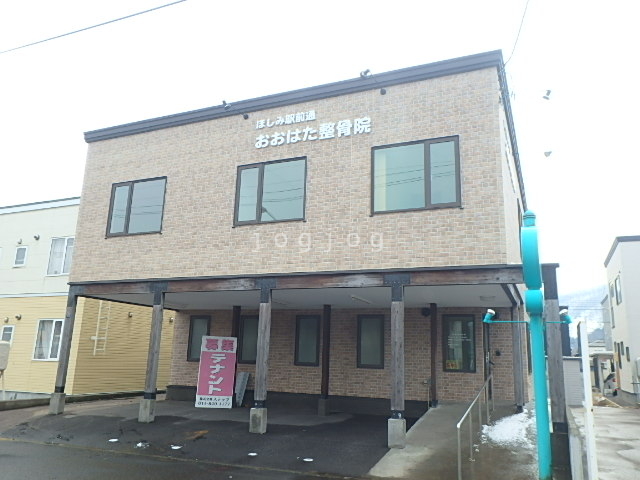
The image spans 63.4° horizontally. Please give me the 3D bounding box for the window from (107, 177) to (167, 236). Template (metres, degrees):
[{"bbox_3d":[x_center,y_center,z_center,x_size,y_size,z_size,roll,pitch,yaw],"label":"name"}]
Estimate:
[{"bbox_3d":[-4.401,-0.774,12.471,1.696,1.401,0.120,-4,-14,23],"label":"window"}]

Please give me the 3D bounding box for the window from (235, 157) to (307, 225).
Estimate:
[{"bbox_3d":[-1.047,-0.999,11.046,1.696,1.401,0.120,-4,-14,23],"label":"window"}]

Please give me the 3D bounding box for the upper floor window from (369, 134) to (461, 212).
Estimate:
[{"bbox_3d":[1.803,-1.190,9.836,1.687,1.401,0.120,-4,-14,23],"label":"upper floor window"}]

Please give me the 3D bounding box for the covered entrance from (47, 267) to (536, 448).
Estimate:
[{"bbox_3d":[-0.553,2.691,12.196,10.862,3.092,4.080,-4,-14,23],"label":"covered entrance"}]

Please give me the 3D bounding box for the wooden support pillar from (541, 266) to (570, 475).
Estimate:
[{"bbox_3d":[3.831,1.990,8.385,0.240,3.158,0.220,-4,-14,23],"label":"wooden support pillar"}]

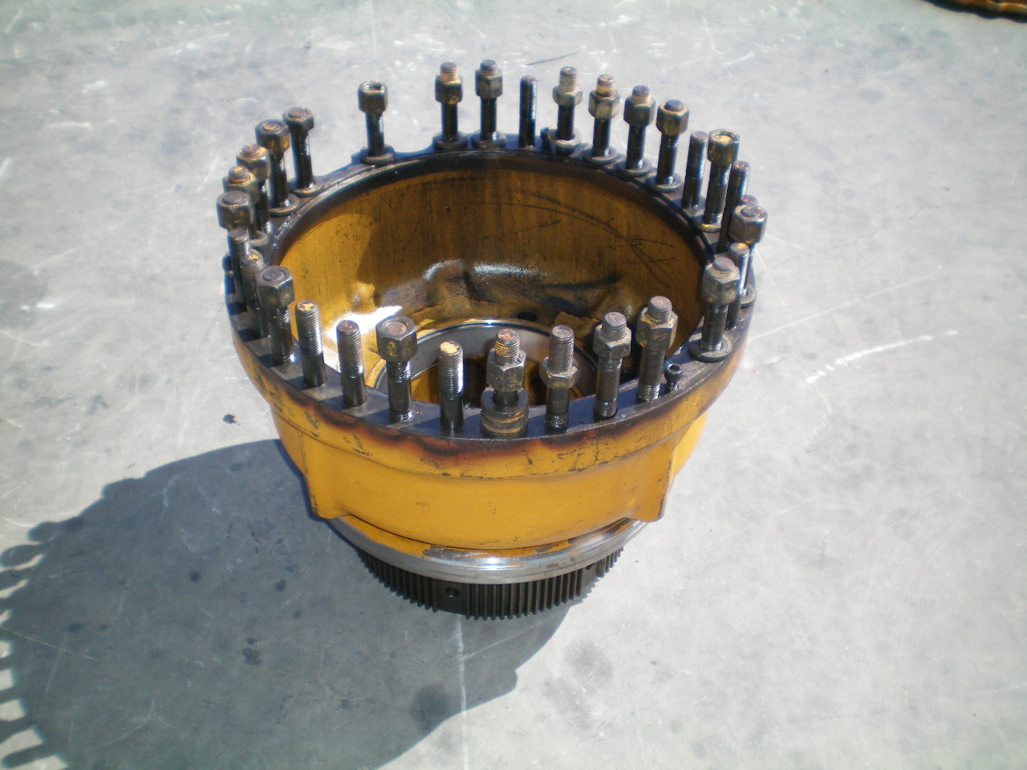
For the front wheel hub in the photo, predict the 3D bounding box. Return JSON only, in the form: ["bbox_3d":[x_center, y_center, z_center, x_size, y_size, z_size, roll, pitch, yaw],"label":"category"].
[{"bbox_3d":[-0.029,-0.033,1.448,0.629,0.547,0.629,0,40,-1],"label":"front wheel hub"}]

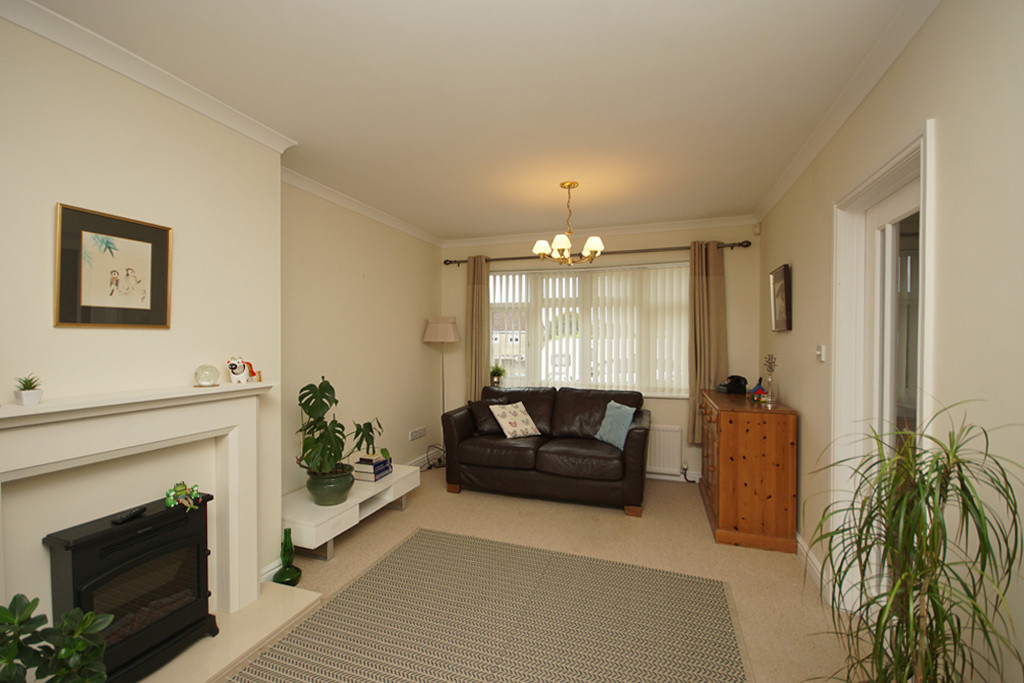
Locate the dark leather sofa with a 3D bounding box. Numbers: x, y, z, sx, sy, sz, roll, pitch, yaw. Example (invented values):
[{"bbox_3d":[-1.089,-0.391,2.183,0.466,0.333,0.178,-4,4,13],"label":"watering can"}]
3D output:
[{"bbox_3d":[0.333,0.882,3.818,1.723,0.858,0.838,0,0,19],"label":"dark leather sofa"}]

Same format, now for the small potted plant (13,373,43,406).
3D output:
[{"bbox_3d":[-1.605,0.159,1.418,0.056,0.100,0.056,1,1,19],"label":"small potted plant"}]

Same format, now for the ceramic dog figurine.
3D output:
[{"bbox_3d":[-1.313,0.134,2.067,0.075,0.132,0.105,0,0,8],"label":"ceramic dog figurine"}]

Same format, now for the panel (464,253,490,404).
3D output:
[{"bbox_3d":[-0.375,0.011,4.656,0.315,1.881,0.130,0,0,20],"label":"panel"}]

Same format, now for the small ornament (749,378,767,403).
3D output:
[{"bbox_3d":[1.806,0.356,3.132,0.105,0.165,0.100,0,0,14],"label":"small ornament"}]

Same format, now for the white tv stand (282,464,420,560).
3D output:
[{"bbox_3d":[-1.155,1.143,2.966,0.507,0.264,1.108,0,0,20],"label":"white tv stand"}]

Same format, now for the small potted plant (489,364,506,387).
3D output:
[{"bbox_3d":[-0.157,0.389,4.616,0.190,0.300,0.190,0,0,0],"label":"small potted plant"}]

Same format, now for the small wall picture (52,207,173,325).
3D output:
[{"bbox_3d":[-1.525,-0.264,1.649,0.022,0.429,0.372,0,0,19],"label":"small wall picture"}]

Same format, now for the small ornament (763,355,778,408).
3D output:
[{"bbox_3d":[1.812,0.268,2.994,0.110,0.352,0.100,0,0,20],"label":"small ornament"}]

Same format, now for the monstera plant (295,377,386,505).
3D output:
[{"bbox_3d":[-1.124,0.638,2.756,0.460,0.743,0.500,0,0,20],"label":"monstera plant"}]

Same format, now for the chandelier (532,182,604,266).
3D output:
[{"bbox_3d":[0.423,-0.858,3.127,0.530,0.577,0.530,0,0,20],"label":"chandelier"}]

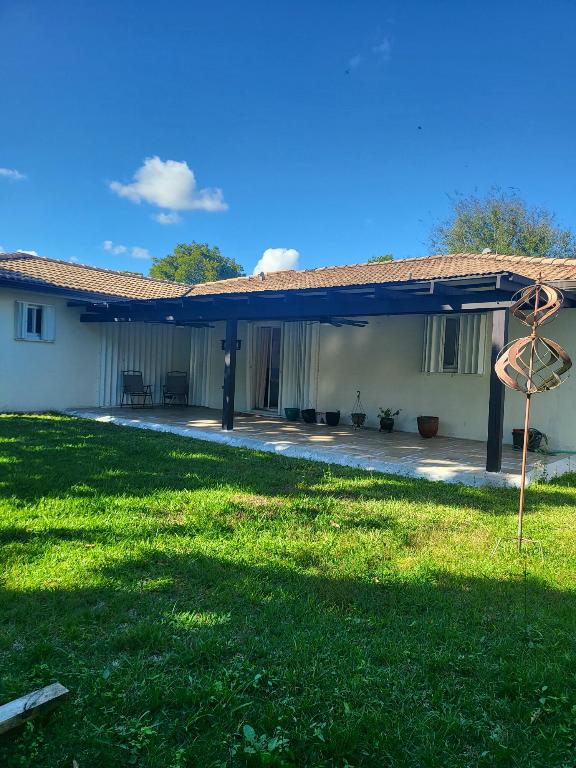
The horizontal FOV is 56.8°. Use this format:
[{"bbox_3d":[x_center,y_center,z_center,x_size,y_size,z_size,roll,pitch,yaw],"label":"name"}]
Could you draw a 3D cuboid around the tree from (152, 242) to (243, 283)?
[{"bbox_3d":[-4.904,-3.611,28.134,5.200,7.670,5.200,2,2,0],"label":"tree"}]

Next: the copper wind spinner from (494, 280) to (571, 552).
[{"bbox_3d":[1.825,0.251,3.983,0.570,2.090,0.570,2,2,0],"label":"copper wind spinner"}]

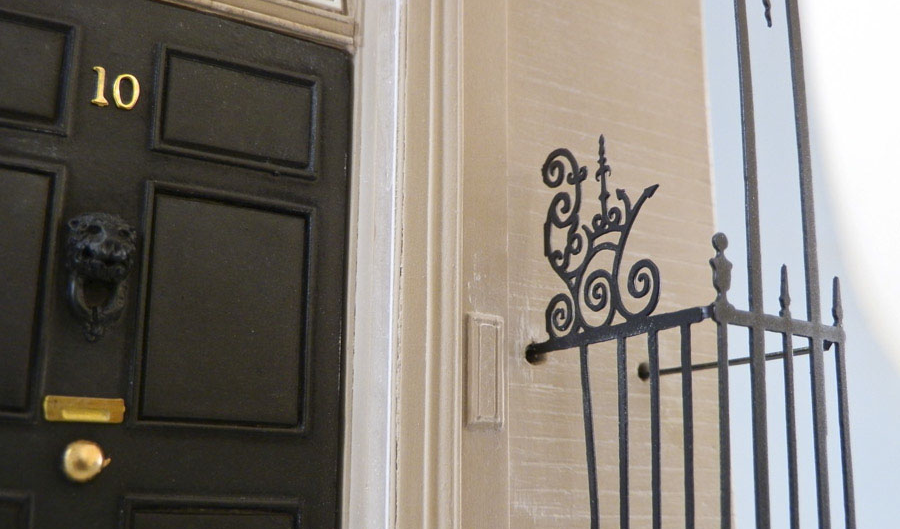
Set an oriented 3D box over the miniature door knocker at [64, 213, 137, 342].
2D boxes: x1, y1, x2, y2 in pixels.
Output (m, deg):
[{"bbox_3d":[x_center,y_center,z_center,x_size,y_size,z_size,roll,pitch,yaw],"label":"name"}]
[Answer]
[{"bbox_3d":[-0.058,0.002,0.163,0.011,0.021,0.008,8,-15,-30],"label":"miniature door knocker"}]

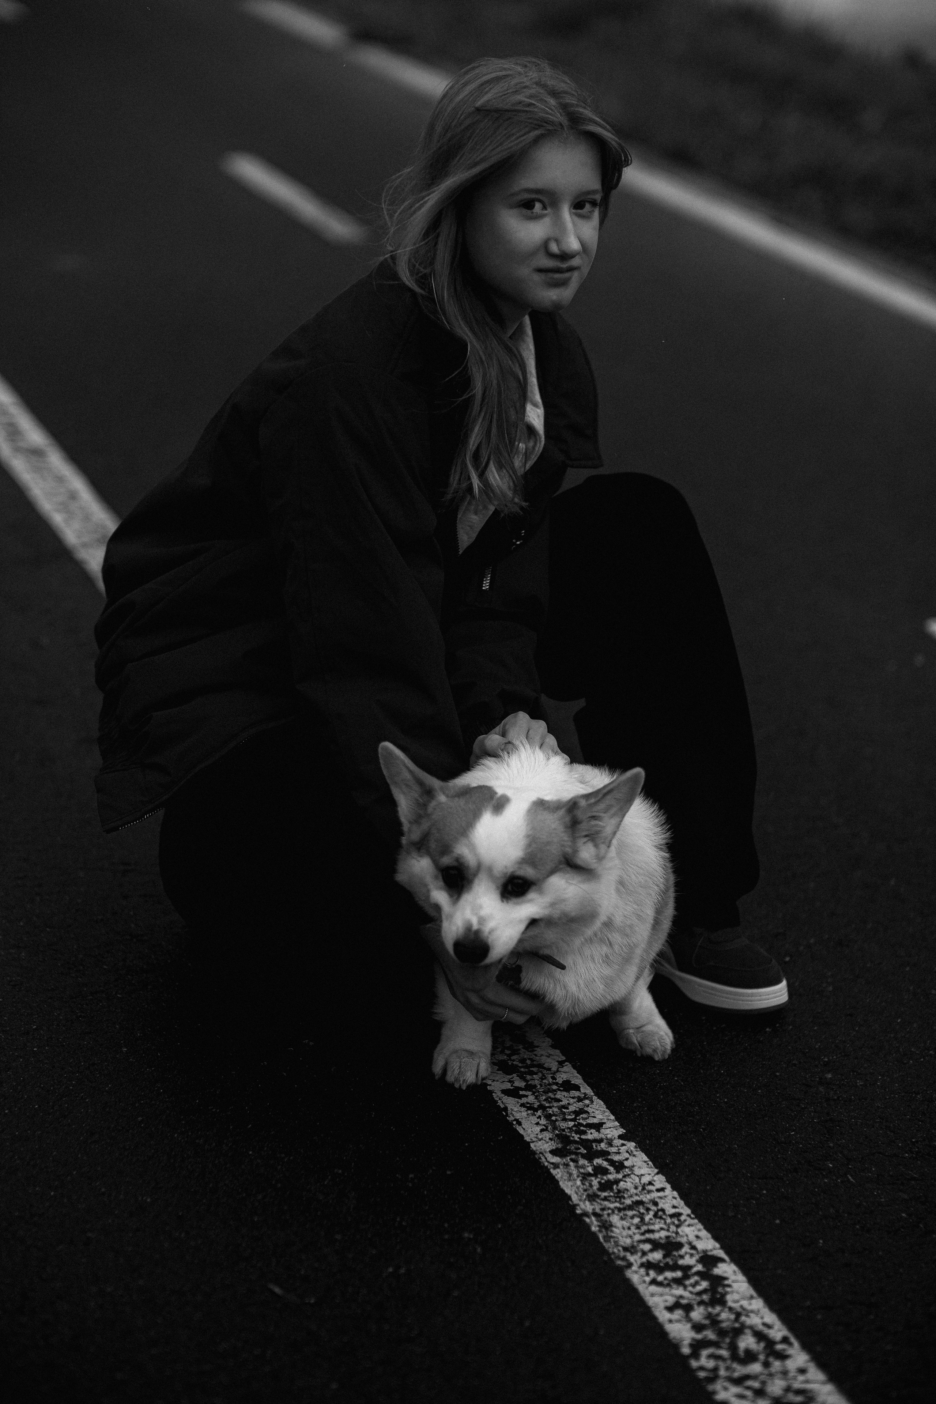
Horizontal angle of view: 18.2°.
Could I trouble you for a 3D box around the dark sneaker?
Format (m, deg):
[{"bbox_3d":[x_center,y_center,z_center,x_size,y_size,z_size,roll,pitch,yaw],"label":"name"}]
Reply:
[{"bbox_3d":[0.213,0.231,3.029,0.100,0.097,0.270,-18,28,-40],"label":"dark sneaker"}]

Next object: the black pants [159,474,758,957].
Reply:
[{"bbox_3d":[-0.055,-0.003,3.020,0.590,0.530,0.470,20,29,41],"label":"black pants"}]

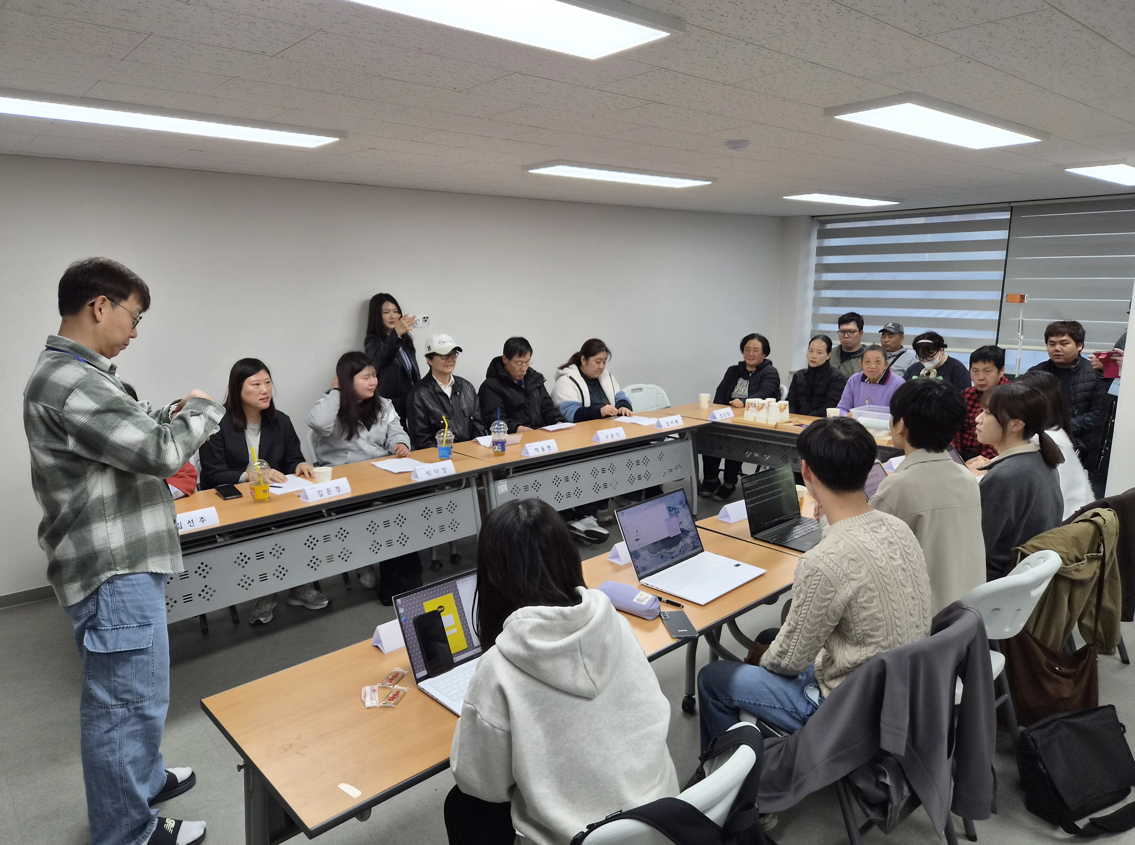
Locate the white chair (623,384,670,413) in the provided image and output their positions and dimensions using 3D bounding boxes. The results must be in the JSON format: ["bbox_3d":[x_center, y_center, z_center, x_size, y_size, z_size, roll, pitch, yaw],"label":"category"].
[{"bbox_3d":[0.648,0.129,5.926,0.460,0.820,0.500,-3,11,-13],"label":"white chair"}]

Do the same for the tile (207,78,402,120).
[{"bbox_3d":[-0.868,-1.093,2.550,0.600,0.020,0.300,-10,14,-41],"label":"tile"}]

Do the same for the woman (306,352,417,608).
[{"bbox_3d":[-1.031,0.262,4.080,0.700,1.260,0.580,9,14,39],"label":"woman"}]

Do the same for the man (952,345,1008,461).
[{"bbox_3d":[2.348,0.216,4.186,0.500,1.285,0.750,9,14,40],"label":"man"}]

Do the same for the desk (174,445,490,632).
[{"bbox_3d":[-1.243,0.656,3.566,1.800,0.717,0.590,-10,15,-41],"label":"desk"}]

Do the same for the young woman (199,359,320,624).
[{"bbox_3d":[-1.524,0.334,3.772,0.530,1.285,0.700,-10,14,-41],"label":"young woman"}]

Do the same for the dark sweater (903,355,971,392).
[{"bbox_3d":[2.455,-0.166,5.182,0.360,0.600,0.500,-11,15,-42],"label":"dark sweater"}]

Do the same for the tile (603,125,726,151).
[{"bbox_3d":[0.460,-1.250,3.306,0.600,0.018,0.300,-10,14,-40],"label":"tile"}]

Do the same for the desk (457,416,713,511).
[{"bbox_3d":[0.107,0.418,4.732,1.800,0.717,0.580,-10,15,-41],"label":"desk"}]

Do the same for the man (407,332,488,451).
[{"bbox_3d":[-0.660,0.154,4.500,0.550,1.340,0.750,-10,15,-41],"label":"man"}]

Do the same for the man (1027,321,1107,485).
[{"bbox_3d":[2.830,0.115,4.426,0.520,1.385,0.650,8,14,38],"label":"man"}]

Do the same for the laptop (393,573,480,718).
[{"bbox_3d":[-0.177,0.514,1.826,0.357,0.210,0.310,-10,15,-41],"label":"laptop"}]

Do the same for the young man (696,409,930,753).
[{"bbox_3d":[0.641,0.625,2.047,0.520,1.330,0.660,-10,15,-41],"label":"young man"}]

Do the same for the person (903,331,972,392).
[{"bbox_3d":[2.448,0.034,5.140,0.480,1.280,0.720,9,15,42],"label":"person"}]

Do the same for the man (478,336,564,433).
[{"bbox_3d":[-0.259,0.099,4.898,0.570,1.295,0.740,-11,15,-43],"label":"man"}]

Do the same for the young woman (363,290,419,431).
[{"bbox_3d":[-1.084,-0.041,4.855,0.400,1.560,0.450,5,12,25],"label":"young woman"}]

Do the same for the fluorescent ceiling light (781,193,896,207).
[{"bbox_3d":[2.116,-1.712,5.784,1.220,0.040,0.310,-10,14,-40],"label":"fluorescent ceiling light"}]

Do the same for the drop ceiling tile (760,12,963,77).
[{"bbox_3d":[0.799,-1.006,2.031,0.600,0.018,0.300,-10,14,-40],"label":"drop ceiling tile"}]

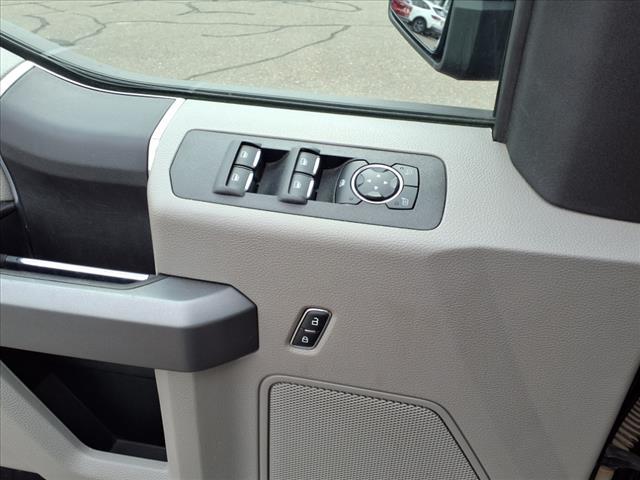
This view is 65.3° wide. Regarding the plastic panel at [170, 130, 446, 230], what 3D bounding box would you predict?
[{"bbox_3d":[-0.016,-0.058,0.466,0.260,0.030,0.088,8,57,9],"label":"plastic panel"}]

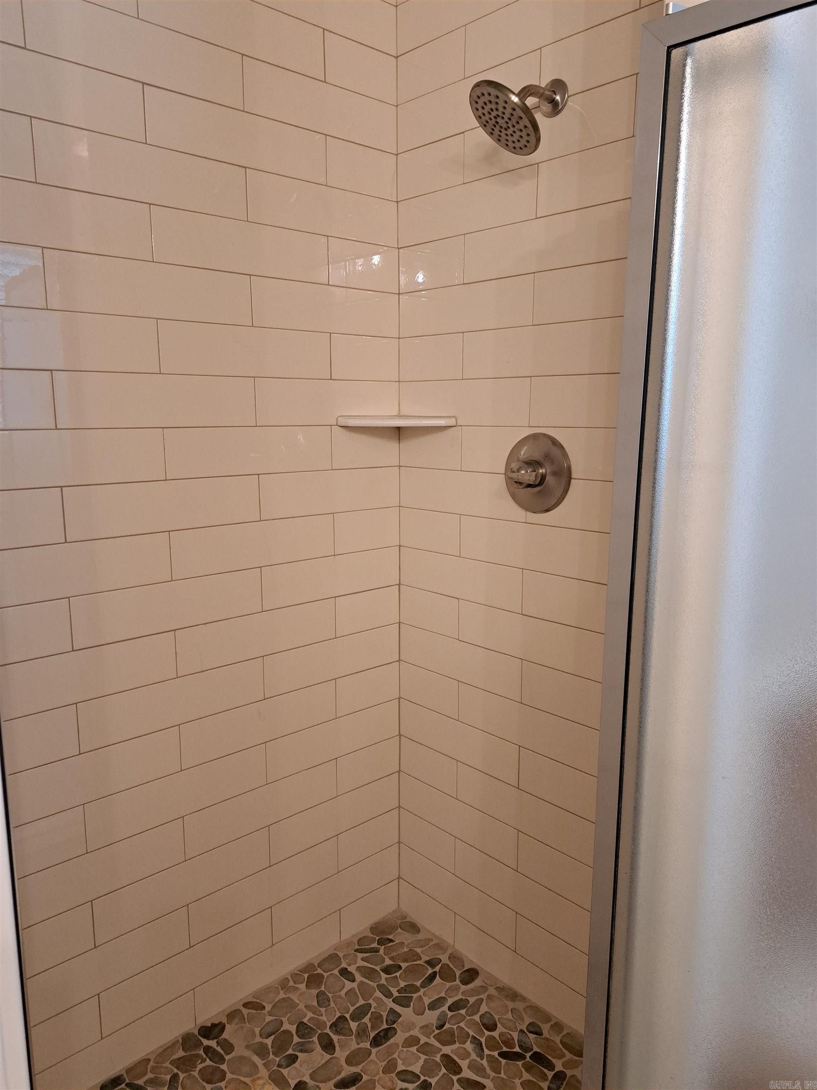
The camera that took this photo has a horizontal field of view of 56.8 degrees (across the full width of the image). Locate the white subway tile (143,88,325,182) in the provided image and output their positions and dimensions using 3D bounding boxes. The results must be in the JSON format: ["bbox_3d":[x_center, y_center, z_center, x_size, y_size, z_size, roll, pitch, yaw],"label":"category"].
[{"bbox_3d":[-0.333,-0.815,1.520,0.405,0.102,0.010,-9,14,-41],"label":"white subway tile"}]

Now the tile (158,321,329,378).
[{"bbox_3d":[-0.329,-0.402,1.578,0.404,0.101,0.010,-9,13,-42],"label":"tile"}]

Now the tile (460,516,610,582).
[{"bbox_3d":[0.263,0.005,1.622,0.010,0.101,0.404,-9,13,-42],"label":"tile"}]

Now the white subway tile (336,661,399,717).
[{"bbox_3d":[-0.105,0.371,1.935,0.207,0.101,0.010,-9,14,-42],"label":"white subway tile"}]

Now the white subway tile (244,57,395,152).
[{"bbox_3d":[-0.177,-0.938,1.634,0.406,0.101,0.010,-9,14,-42],"label":"white subway tile"}]

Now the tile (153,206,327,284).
[{"bbox_3d":[-0.331,-0.608,1.549,0.406,0.101,0.010,-9,14,-42],"label":"tile"}]

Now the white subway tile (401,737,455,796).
[{"bbox_3d":[0.052,0.576,1.963,0.010,0.101,0.213,-9,14,-42],"label":"white subway tile"}]

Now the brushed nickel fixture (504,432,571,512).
[{"bbox_3d":[0.246,-0.146,1.565,0.078,0.167,0.167,-9,14,-42],"label":"brushed nickel fixture"}]

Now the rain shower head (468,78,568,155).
[{"bbox_3d":[0.198,-0.800,1.390,0.207,0.157,0.145,-9,13,-42],"label":"rain shower head"}]

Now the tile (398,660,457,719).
[{"bbox_3d":[0.053,0.366,1.916,0.010,0.101,0.210,-9,13,-42],"label":"tile"}]

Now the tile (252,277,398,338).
[{"bbox_3d":[-0.176,-0.529,1.699,0.404,0.101,0.010,-9,13,-42],"label":"tile"}]

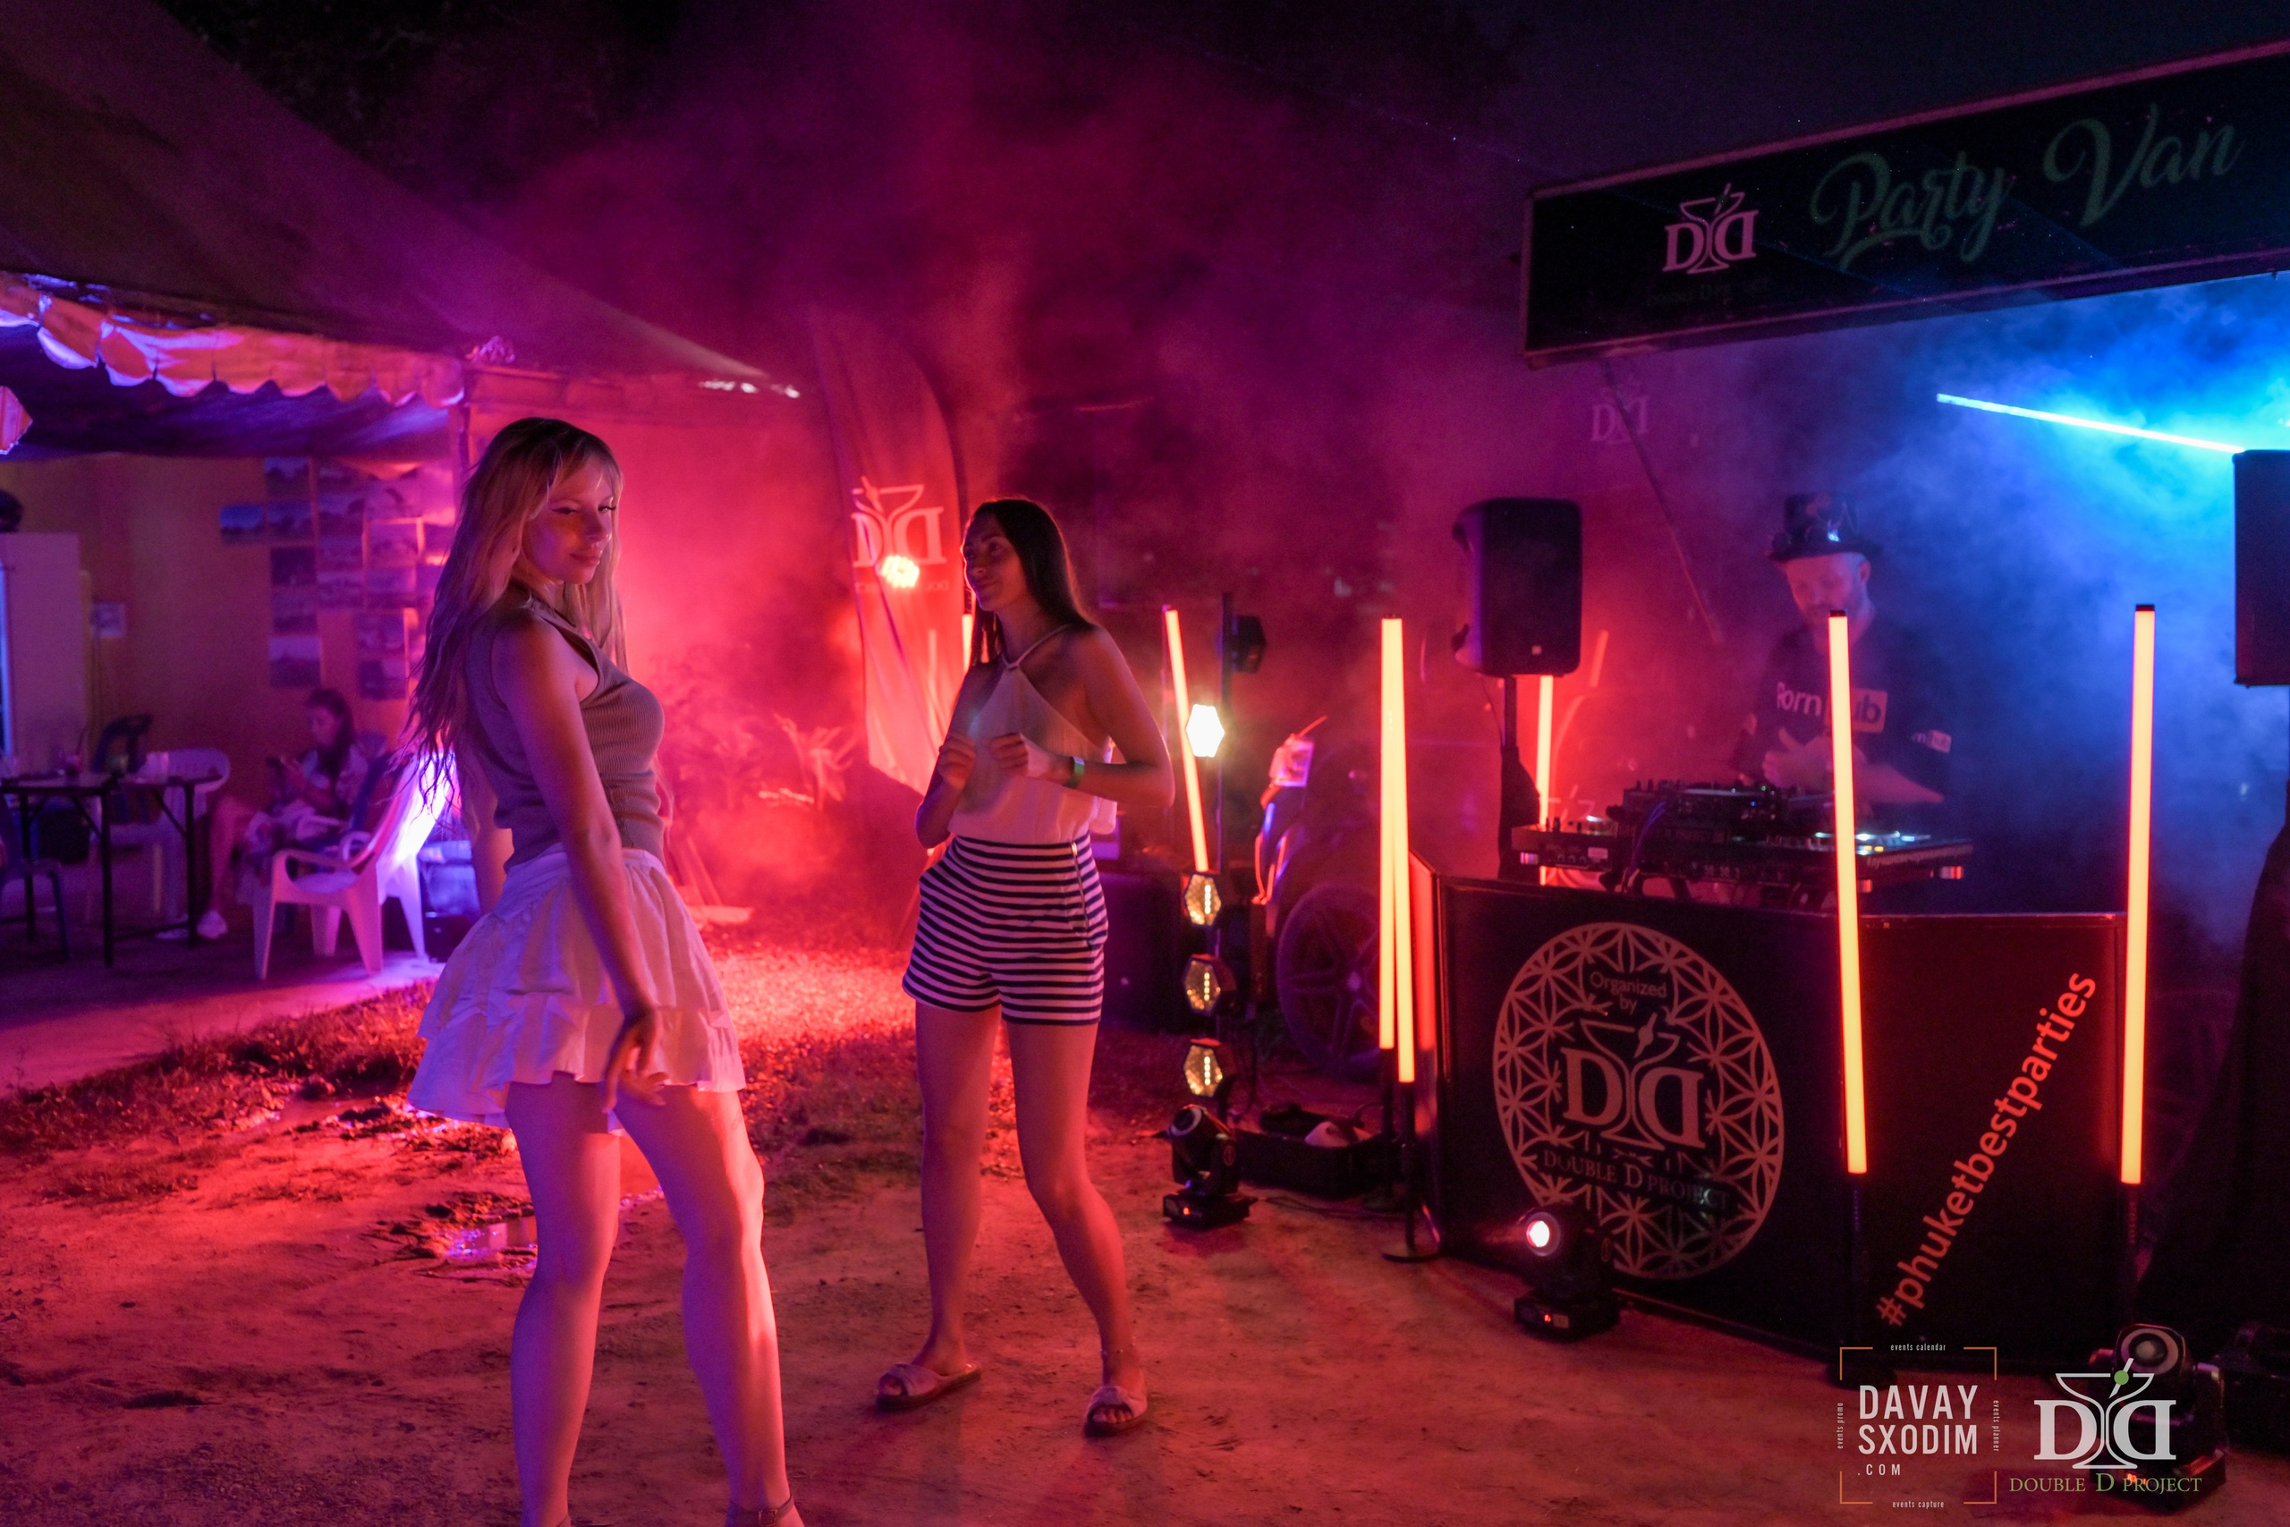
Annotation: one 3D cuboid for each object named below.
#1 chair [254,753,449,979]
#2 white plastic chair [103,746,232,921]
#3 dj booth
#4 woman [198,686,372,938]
[{"bbox_3d":[-3.073,0.390,8.658,0.580,0.820,0.560,0,4,12],"label":"chair"},{"bbox_3d":[-4.314,0.346,9.886,0.550,0.800,0.550,2,5,40],"label":"white plastic chair"},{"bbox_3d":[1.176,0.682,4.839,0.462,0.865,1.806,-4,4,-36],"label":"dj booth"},{"bbox_3d":[-3.656,0.222,9.428,0.760,1.080,0.500,-2,4,-21],"label":"woman"}]

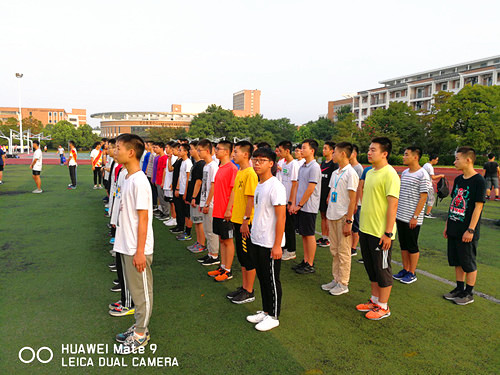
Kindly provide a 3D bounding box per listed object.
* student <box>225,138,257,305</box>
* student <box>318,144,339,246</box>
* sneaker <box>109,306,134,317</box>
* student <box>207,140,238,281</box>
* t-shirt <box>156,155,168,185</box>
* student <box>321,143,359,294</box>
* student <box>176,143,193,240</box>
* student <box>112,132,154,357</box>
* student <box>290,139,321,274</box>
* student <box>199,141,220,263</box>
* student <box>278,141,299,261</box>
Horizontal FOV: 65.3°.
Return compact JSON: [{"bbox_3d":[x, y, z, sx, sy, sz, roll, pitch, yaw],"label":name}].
[{"bbox_3d":[-0.086,0.347,4.201,0.340,1.730,0.480,-2,6,-24],"label":"student"},{"bbox_3d":[1.315,0.115,6.575,0.350,1.777,0.480,-1,6,-22],"label":"student"},{"bbox_3d":[-1.240,1.173,3.791,0.280,0.105,0.105,-1,6,-22],"label":"sneaker"},{"bbox_3d":[-0.346,0.270,4.877,0.360,1.740,0.490,-1,6,-20],"label":"student"},{"bbox_3d":[-1.959,-0.403,8.731,0.270,0.660,0.470,-2,6,-23],"label":"t-shirt"},{"bbox_3d":[0.999,0.342,4.402,0.360,1.730,0.500,-2,6,-22],"label":"student"},{"bbox_3d":[-1.162,0.055,6.911,0.320,1.730,0.470,-2,6,-23],"label":"student"},{"bbox_3d":[-0.950,0.426,3.169,0.350,1.760,0.480,-1,6,-18],"label":"student"},{"bbox_3d":[0.743,0.243,5.178,0.370,1.771,0.490,-1,6,-22],"label":"student"},{"bbox_3d":[-0.562,0.203,5.412,0.350,1.745,0.480,-1,6,-22],"label":"student"},{"bbox_3d":[0.588,0.193,5.730,0.350,1.755,0.480,-1,6,-22],"label":"student"}]

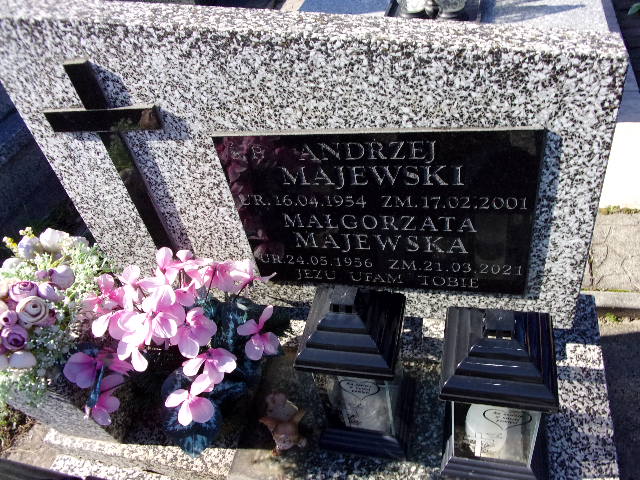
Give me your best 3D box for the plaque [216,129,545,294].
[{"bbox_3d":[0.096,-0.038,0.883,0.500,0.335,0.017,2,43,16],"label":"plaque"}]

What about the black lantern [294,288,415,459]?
[{"bbox_3d":[0.061,0.193,0.812,0.144,0.318,0.144,2,44,16],"label":"black lantern"}]

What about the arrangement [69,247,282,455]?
[{"bbox_3d":[-0.213,0.172,0.887,0.330,0.340,0.300,2,44,16],"label":"arrangement"}]

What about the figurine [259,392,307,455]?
[{"bbox_3d":[-0.062,0.311,0.878,0.071,0.100,0.062,-8,42,5],"label":"figurine"}]

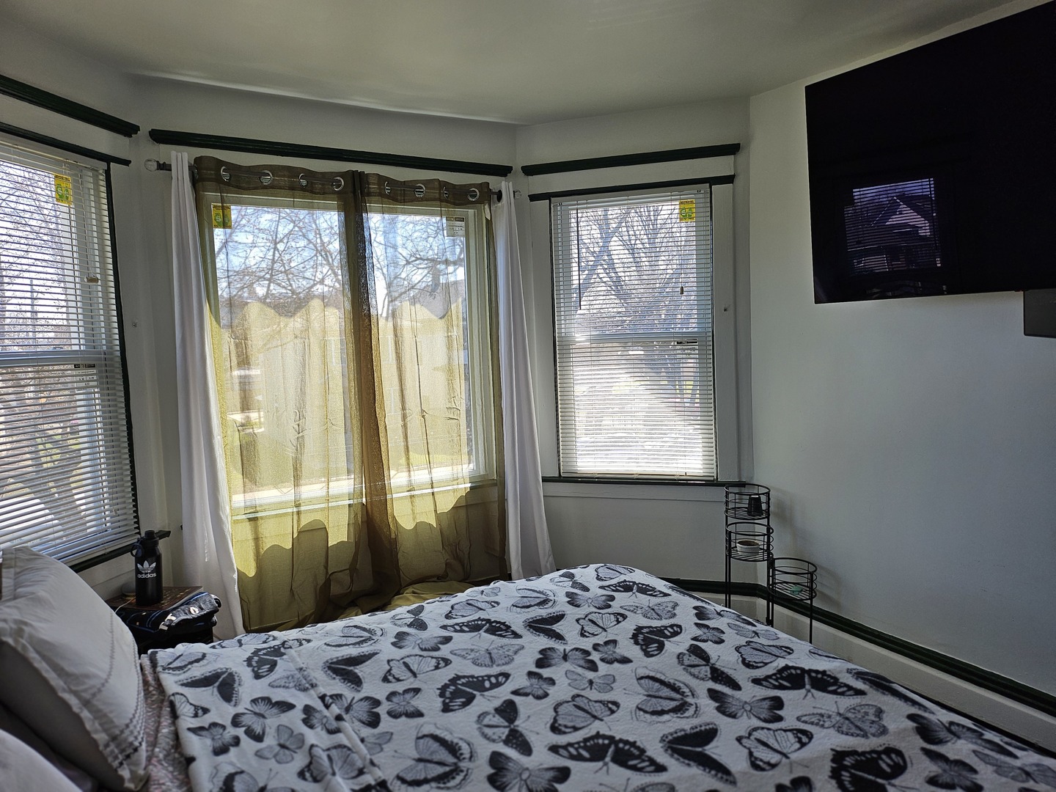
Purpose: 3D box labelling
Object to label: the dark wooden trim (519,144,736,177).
[{"bbox_3d":[0.468,-1.102,3.463,1.034,0.051,0.055,-1,5,18],"label":"dark wooden trim"}]

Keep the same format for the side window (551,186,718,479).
[{"bbox_3d":[0.509,-0.280,3.579,0.764,1.376,0.040,-1,5,18],"label":"side window"}]

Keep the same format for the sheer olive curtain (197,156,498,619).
[{"bbox_3d":[-0.676,0.074,3.194,1.280,2.085,0.180,-5,5,-31],"label":"sheer olive curtain"}]

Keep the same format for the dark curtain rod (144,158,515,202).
[{"bbox_3d":[-0.733,-0.911,3.143,1.624,0.056,0.060,-5,5,-31],"label":"dark curtain rod"}]

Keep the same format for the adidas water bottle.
[{"bbox_3d":[-1.351,0.606,2.590,0.094,0.257,0.087,-4,5,-18],"label":"adidas water bottle"}]

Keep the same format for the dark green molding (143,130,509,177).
[{"bbox_3d":[-0.760,-1.042,3.194,1.591,0.044,0.047,-5,6,-31],"label":"dark green molding"}]

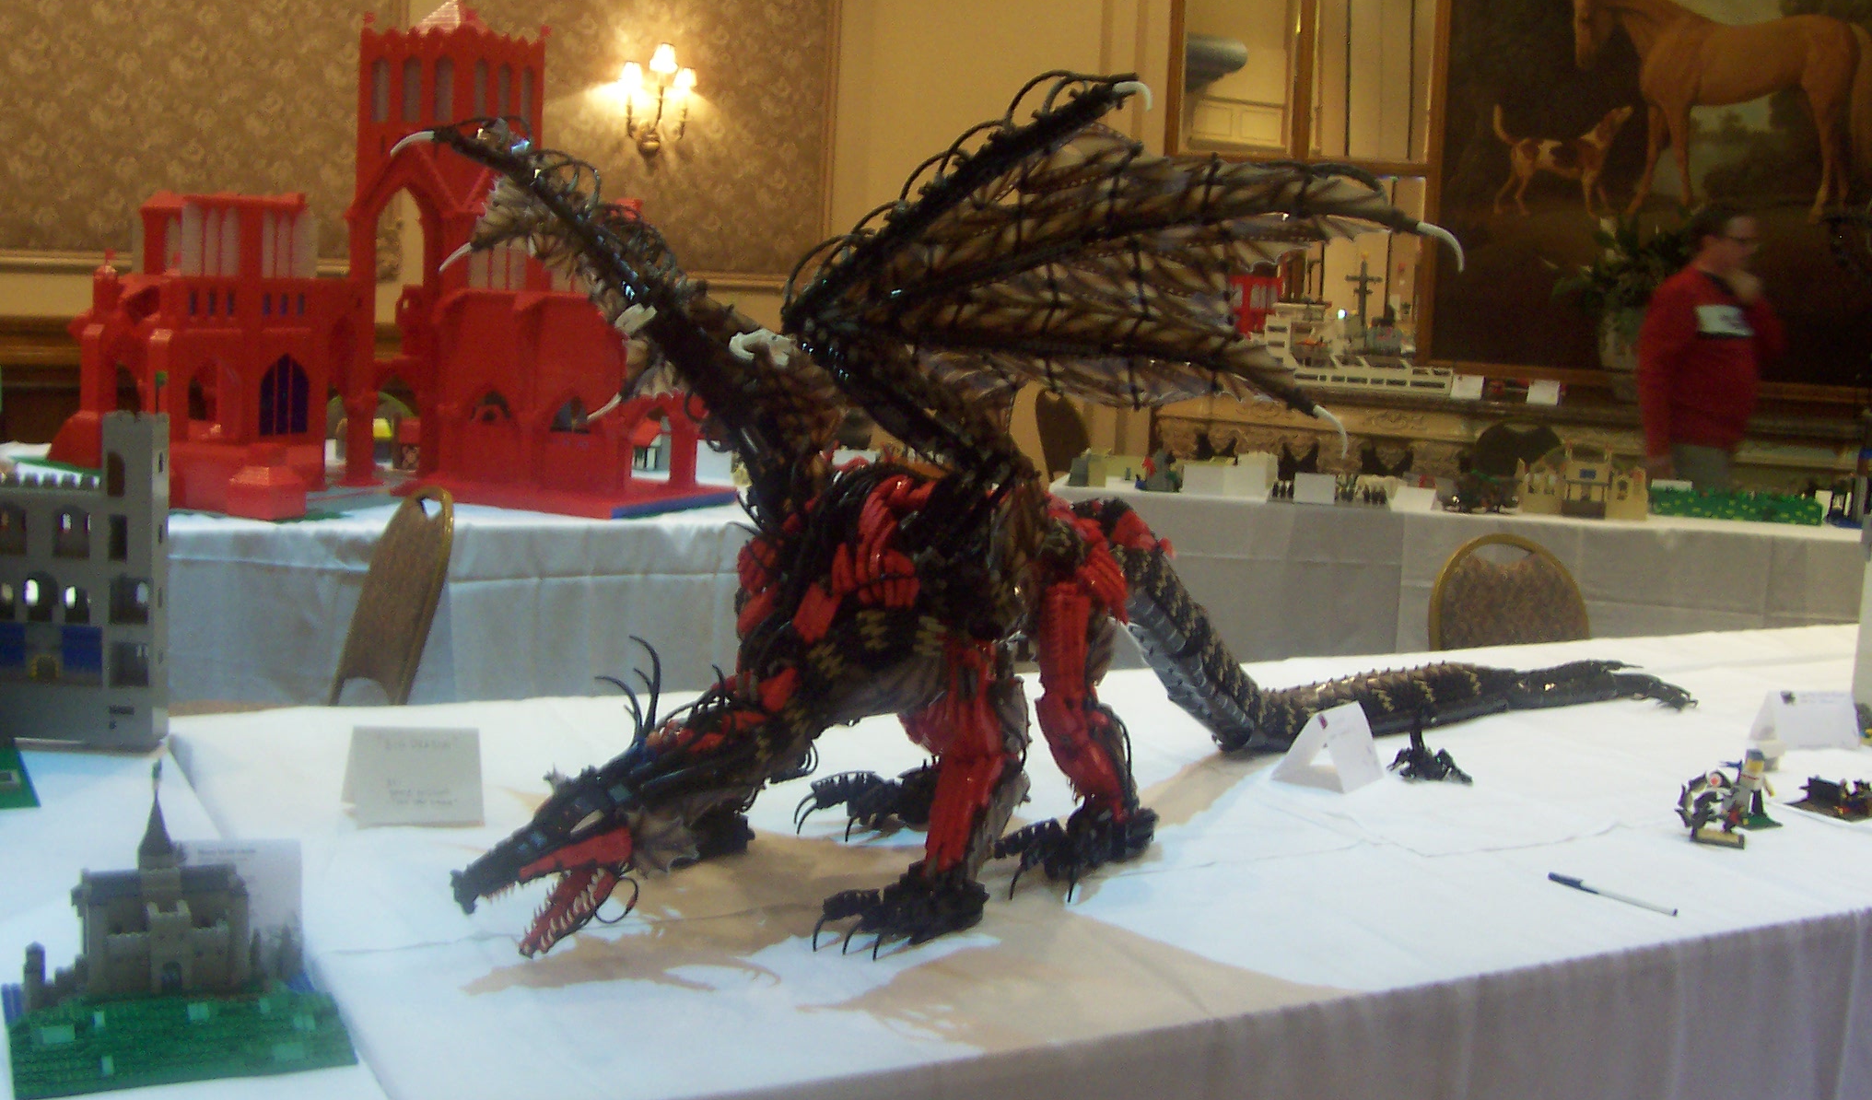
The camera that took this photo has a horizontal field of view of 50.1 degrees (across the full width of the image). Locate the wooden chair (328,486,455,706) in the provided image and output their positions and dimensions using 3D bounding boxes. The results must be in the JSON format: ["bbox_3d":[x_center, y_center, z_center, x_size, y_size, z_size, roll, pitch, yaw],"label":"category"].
[{"bbox_3d":[-1.393,0.309,4.500,0.550,0.900,0.430,-3,8,-38],"label":"wooden chair"}]

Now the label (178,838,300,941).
[{"bbox_3d":[-0.617,0.300,1.736,0.134,0.100,0.110,1,7,-12],"label":"label"}]

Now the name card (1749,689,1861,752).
[{"bbox_3d":[1.286,0.249,2.951,0.147,0.083,0.075,1,7,-12],"label":"name card"}]

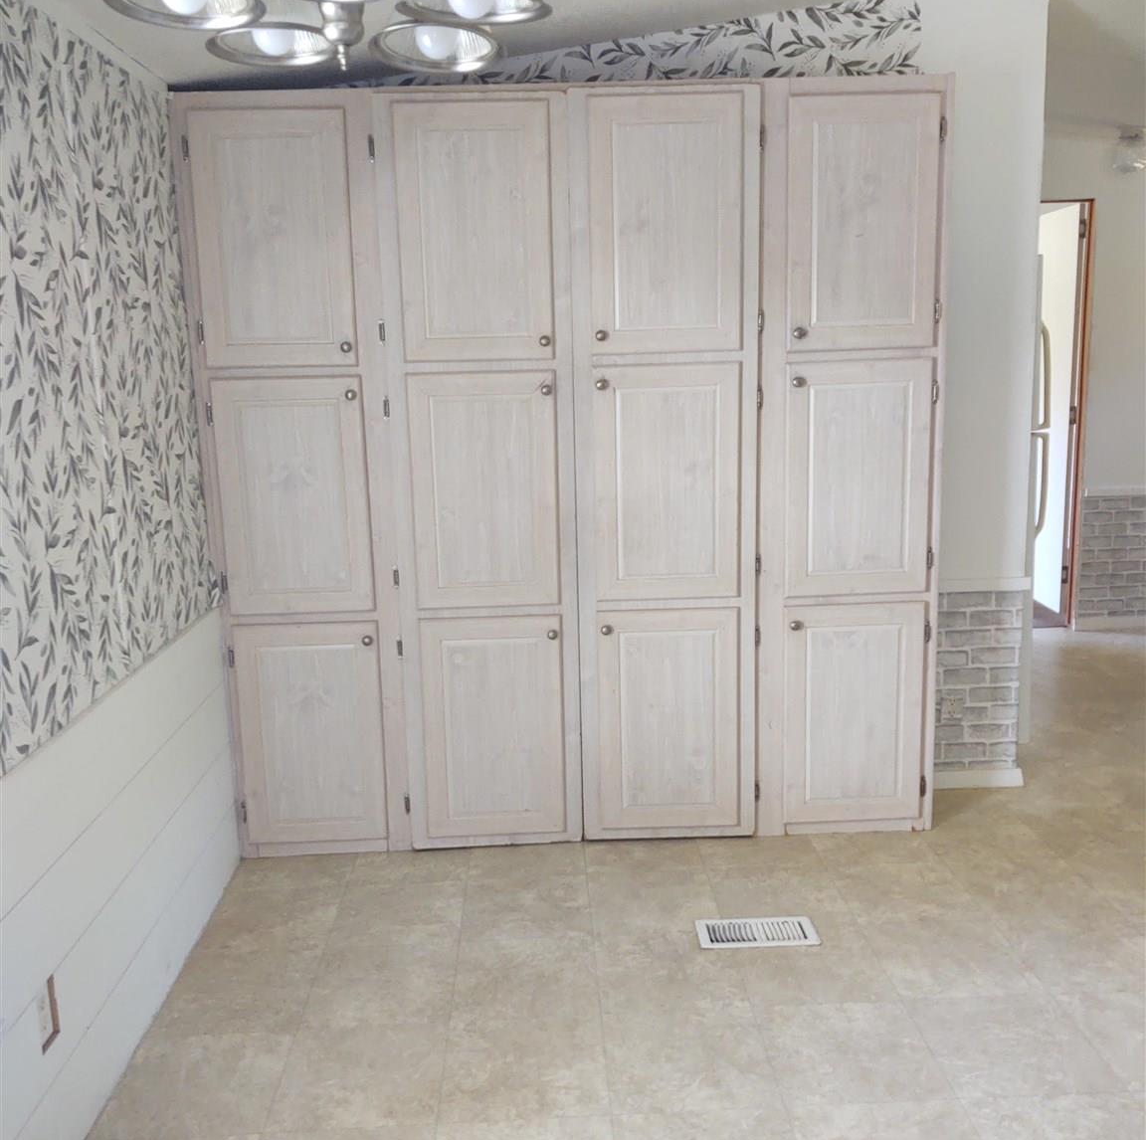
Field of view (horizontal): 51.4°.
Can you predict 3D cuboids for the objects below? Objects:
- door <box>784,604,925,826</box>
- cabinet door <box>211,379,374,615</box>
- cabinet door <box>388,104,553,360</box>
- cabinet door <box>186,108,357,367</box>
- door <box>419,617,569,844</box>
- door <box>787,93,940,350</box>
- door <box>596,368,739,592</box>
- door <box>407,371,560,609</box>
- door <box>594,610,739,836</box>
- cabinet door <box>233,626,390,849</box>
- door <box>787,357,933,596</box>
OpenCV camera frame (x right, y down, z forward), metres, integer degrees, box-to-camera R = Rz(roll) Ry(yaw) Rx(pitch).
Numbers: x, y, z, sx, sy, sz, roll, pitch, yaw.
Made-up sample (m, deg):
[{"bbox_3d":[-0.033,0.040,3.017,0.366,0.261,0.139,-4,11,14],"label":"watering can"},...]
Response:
[{"bbox_3d":[0.815,0.416,3.465,0.403,0.657,0.025,-2,11,-2],"label":"door"},{"bbox_3d":[-0.767,-0.198,3.288,0.405,0.654,0.027,-2,11,-1],"label":"cabinet door"},{"bbox_3d":[-0.259,-0.893,3.165,0.408,0.666,0.027,-2,11,-1],"label":"cabinet door"},{"bbox_3d":[-0.786,-0.869,3.151,0.405,0.658,0.025,-2,11,-2],"label":"cabinet door"},{"bbox_3d":[-0.225,0.449,3.411,0.400,0.650,0.025,-2,11,-2],"label":"door"},{"bbox_3d":[0.777,-0.926,3.200,0.402,0.659,0.025,-2,11,-2],"label":"door"},{"bbox_3d":[0.265,-0.237,3.312,0.403,0.657,0.027,-2,11,-1],"label":"door"},{"bbox_3d":[-0.241,-0.214,3.301,0.403,0.654,0.027,-2,11,-1],"label":"door"},{"bbox_3d":[0.278,0.438,3.447,0.406,0.662,0.027,-2,11,-1],"label":"door"},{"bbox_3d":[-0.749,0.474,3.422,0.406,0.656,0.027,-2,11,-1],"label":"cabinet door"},{"bbox_3d":[0.796,-0.251,3.333,0.401,0.657,0.025,-2,11,-2],"label":"door"}]

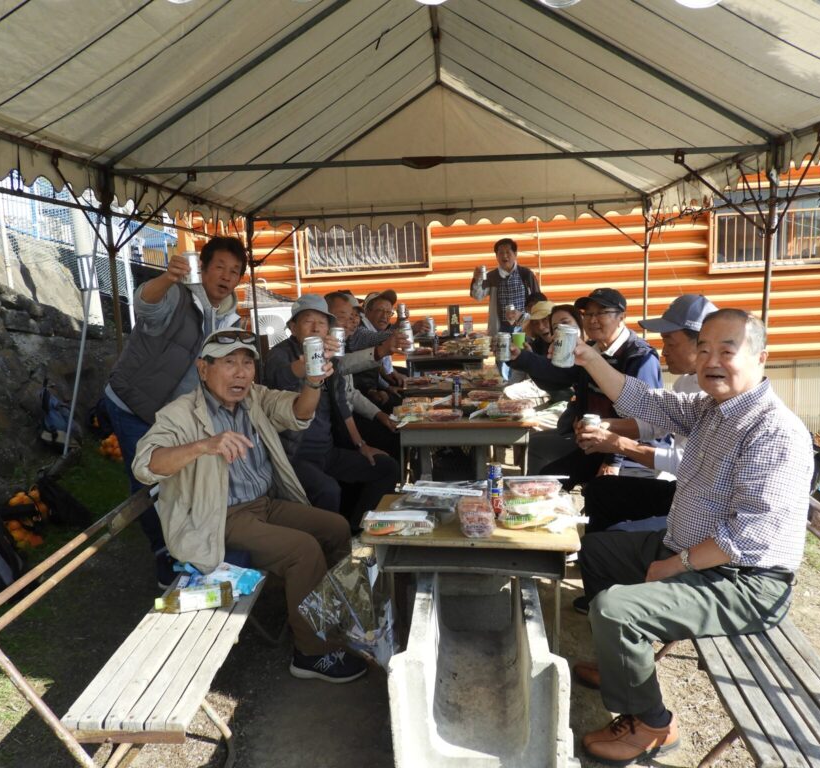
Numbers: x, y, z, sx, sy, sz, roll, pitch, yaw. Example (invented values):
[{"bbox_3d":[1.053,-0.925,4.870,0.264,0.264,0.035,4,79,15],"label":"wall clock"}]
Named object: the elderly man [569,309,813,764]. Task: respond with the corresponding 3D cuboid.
[{"bbox_3d":[0.806,0.440,2.157,0.731,1.313,0.568,-5,10,-17],"label":"elderly man"}]

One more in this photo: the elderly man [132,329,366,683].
[{"bbox_3d":[-0.528,0.451,2.507,0.622,1.288,0.622,6,13,41],"label":"elderly man"}]

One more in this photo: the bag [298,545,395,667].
[{"bbox_3d":[-0.194,0.689,2.200,0.290,0.360,0.200,-1,9,6],"label":"bag"}]

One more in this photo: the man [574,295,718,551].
[{"bbox_3d":[0.960,0.344,2.620,0.750,1.300,0.580,-1,9,7],"label":"man"}]

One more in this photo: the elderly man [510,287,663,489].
[{"bbox_3d":[0.834,0.241,3.245,0.660,1.330,0.580,-6,10,-20],"label":"elderly man"}]

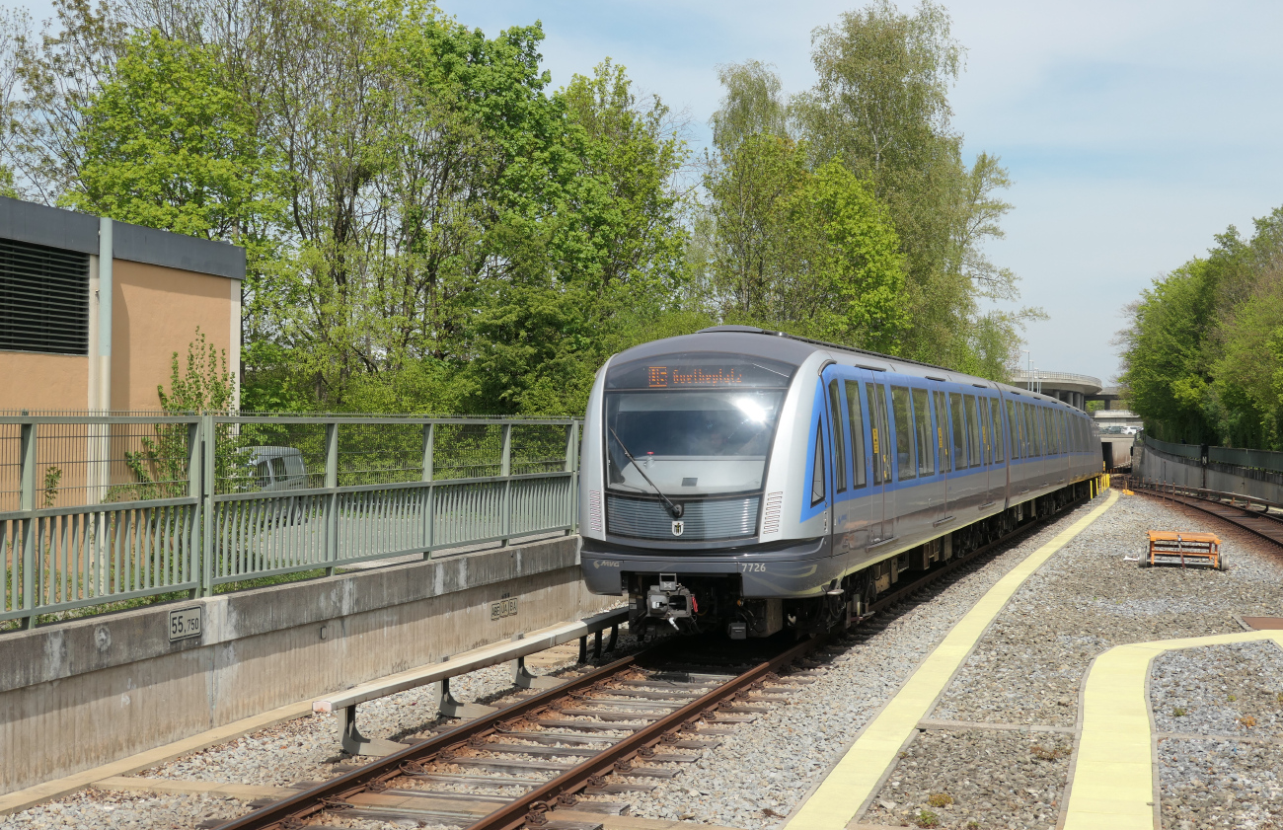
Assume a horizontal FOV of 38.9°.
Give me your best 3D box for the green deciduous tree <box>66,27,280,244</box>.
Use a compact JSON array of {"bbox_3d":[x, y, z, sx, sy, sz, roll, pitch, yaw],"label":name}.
[{"bbox_3d":[-12.100,-3.700,47.000,6.000,12.200,6.000,0,0,0],"label":"green deciduous tree"}]

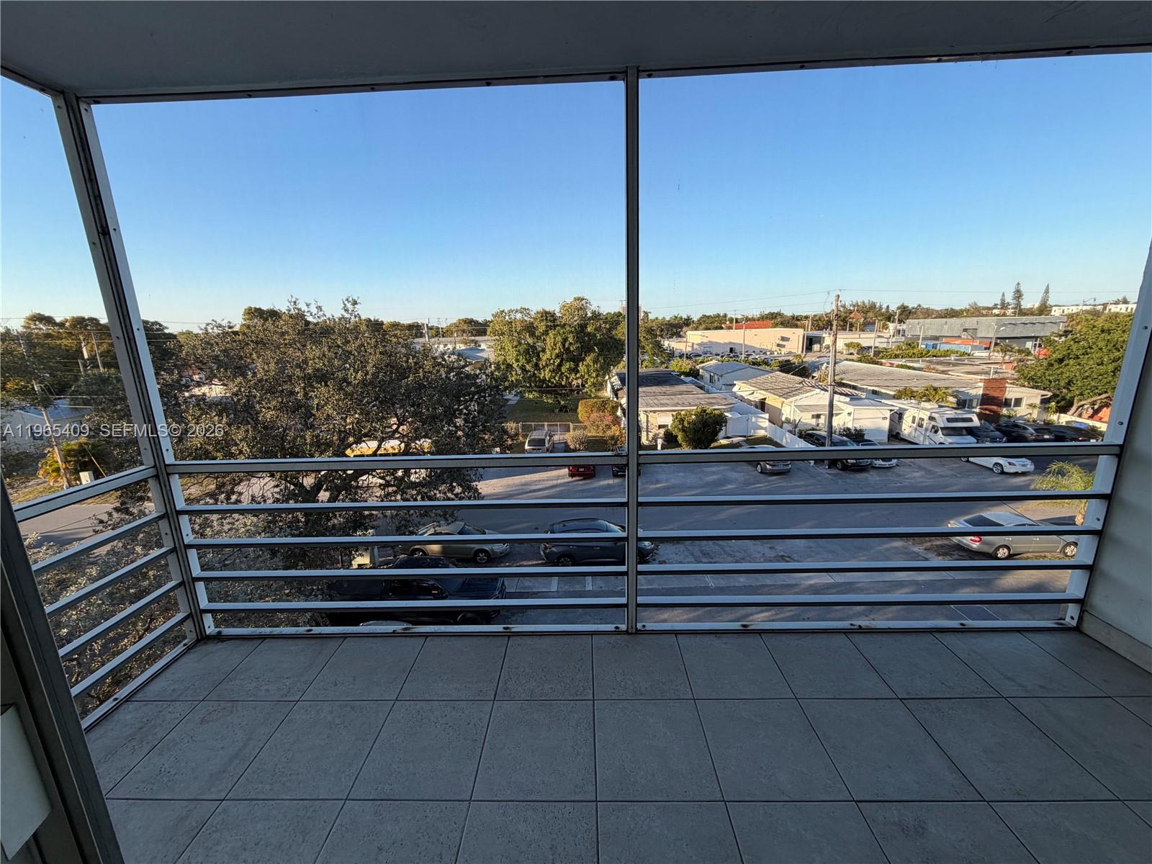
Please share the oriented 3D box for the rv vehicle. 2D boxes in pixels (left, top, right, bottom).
[{"bbox_3d":[24.495,-0.525,33.096,2.350,3.100,6.900,-2,13,-3],"label":"rv vehicle"}]

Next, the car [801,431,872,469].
[{"bbox_3d":[16.886,1.031,30.636,1.850,1.600,4.700,-2,13,-3],"label":"car"}]

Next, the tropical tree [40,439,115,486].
[{"bbox_3d":[-32.464,2.018,30.378,2.700,2.500,2.200,-2,13,0],"label":"tropical tree"}]

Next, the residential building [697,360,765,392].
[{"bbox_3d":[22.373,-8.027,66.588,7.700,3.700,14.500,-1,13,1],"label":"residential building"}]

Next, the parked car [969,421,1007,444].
[{"bbox_3d":[30.986,0.164,35.702,1.800,1.500,4.500,0,13,8],"label":"parked car"}]

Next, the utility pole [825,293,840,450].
[{"bbox_3d":[15.406,-2.909,27.883,0.330,10.600,0.330,-2,13,0],"label":"utility pole"}]

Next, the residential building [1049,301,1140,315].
[{"bbox_3d":[235.572,-51.810,212.010,35.000,11.200,14.000,-1,13,1],"label":"residential building"}]

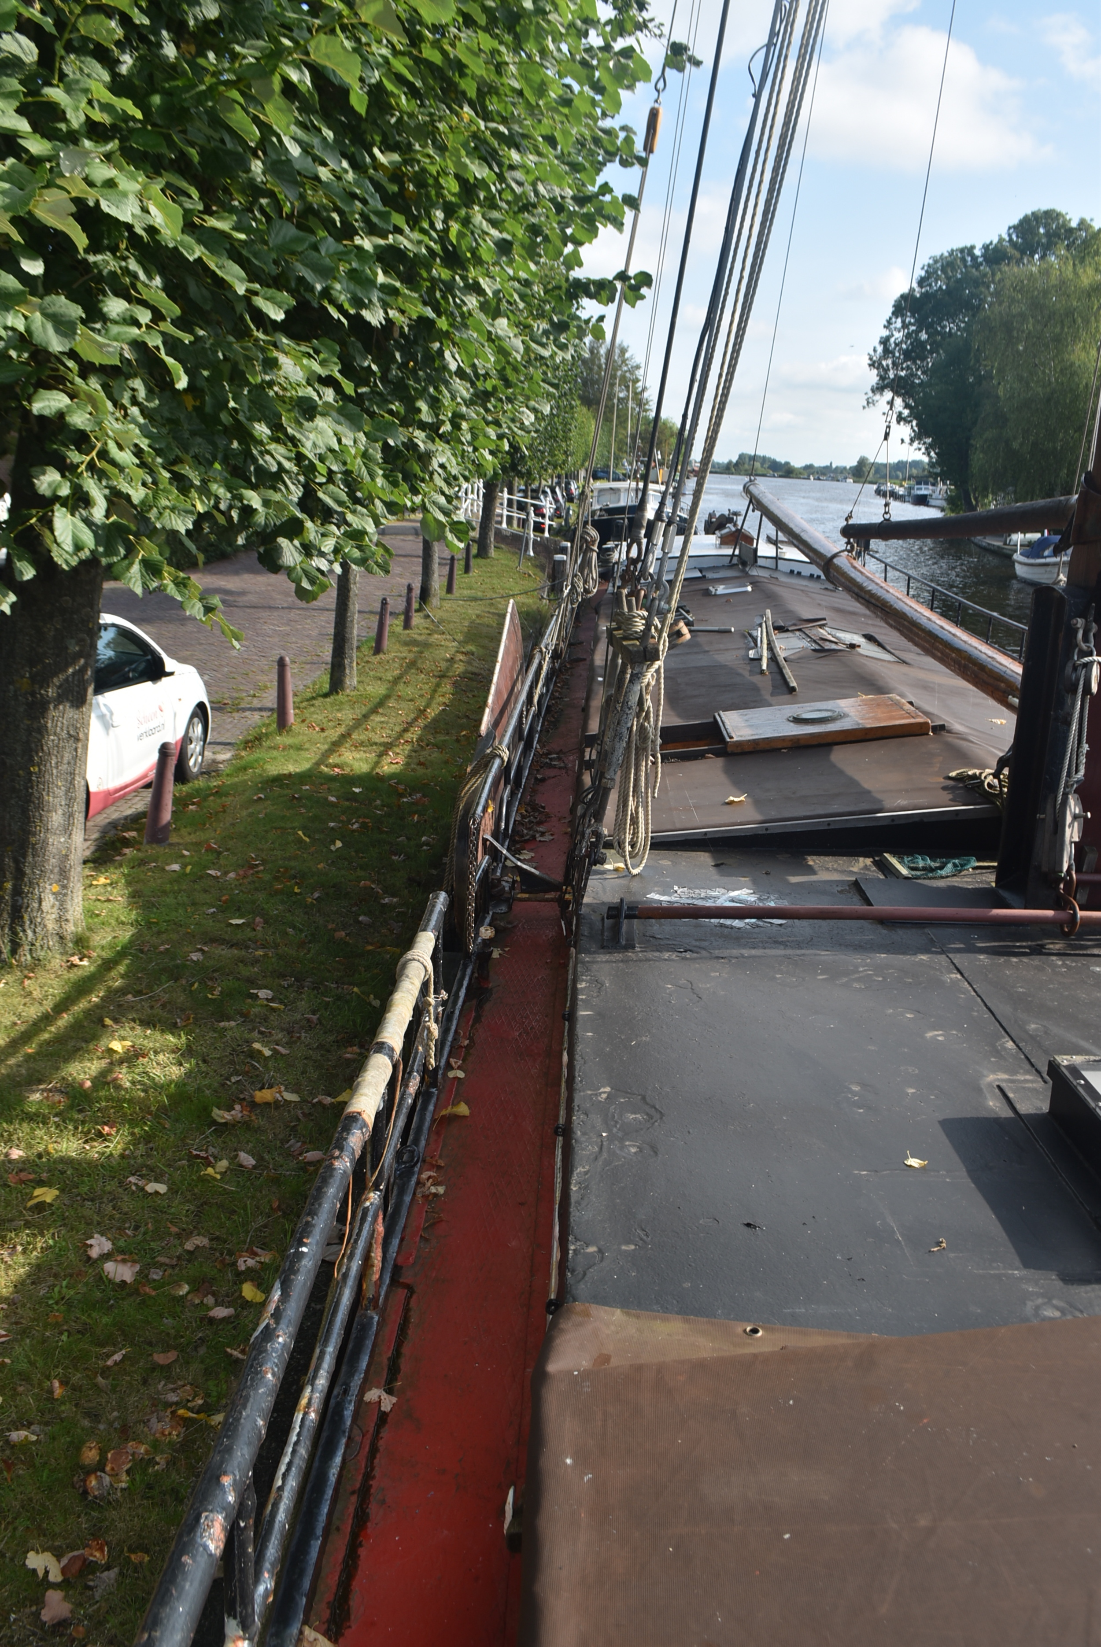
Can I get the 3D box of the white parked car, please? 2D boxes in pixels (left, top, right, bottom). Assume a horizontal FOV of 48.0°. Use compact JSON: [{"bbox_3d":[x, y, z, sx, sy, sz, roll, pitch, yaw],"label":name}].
[{"bbox_3d":[-3.822,-0.829,9.117,1.630,1.490,3.550,3,16,3],"label":"white parked car"}]

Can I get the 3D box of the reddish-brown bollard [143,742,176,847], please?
[{"bbox_3d":[-2.629,-0.206,8.379,0.155,0.707,0.155,11,14,1],"label":"reddish-brown bollard"}]

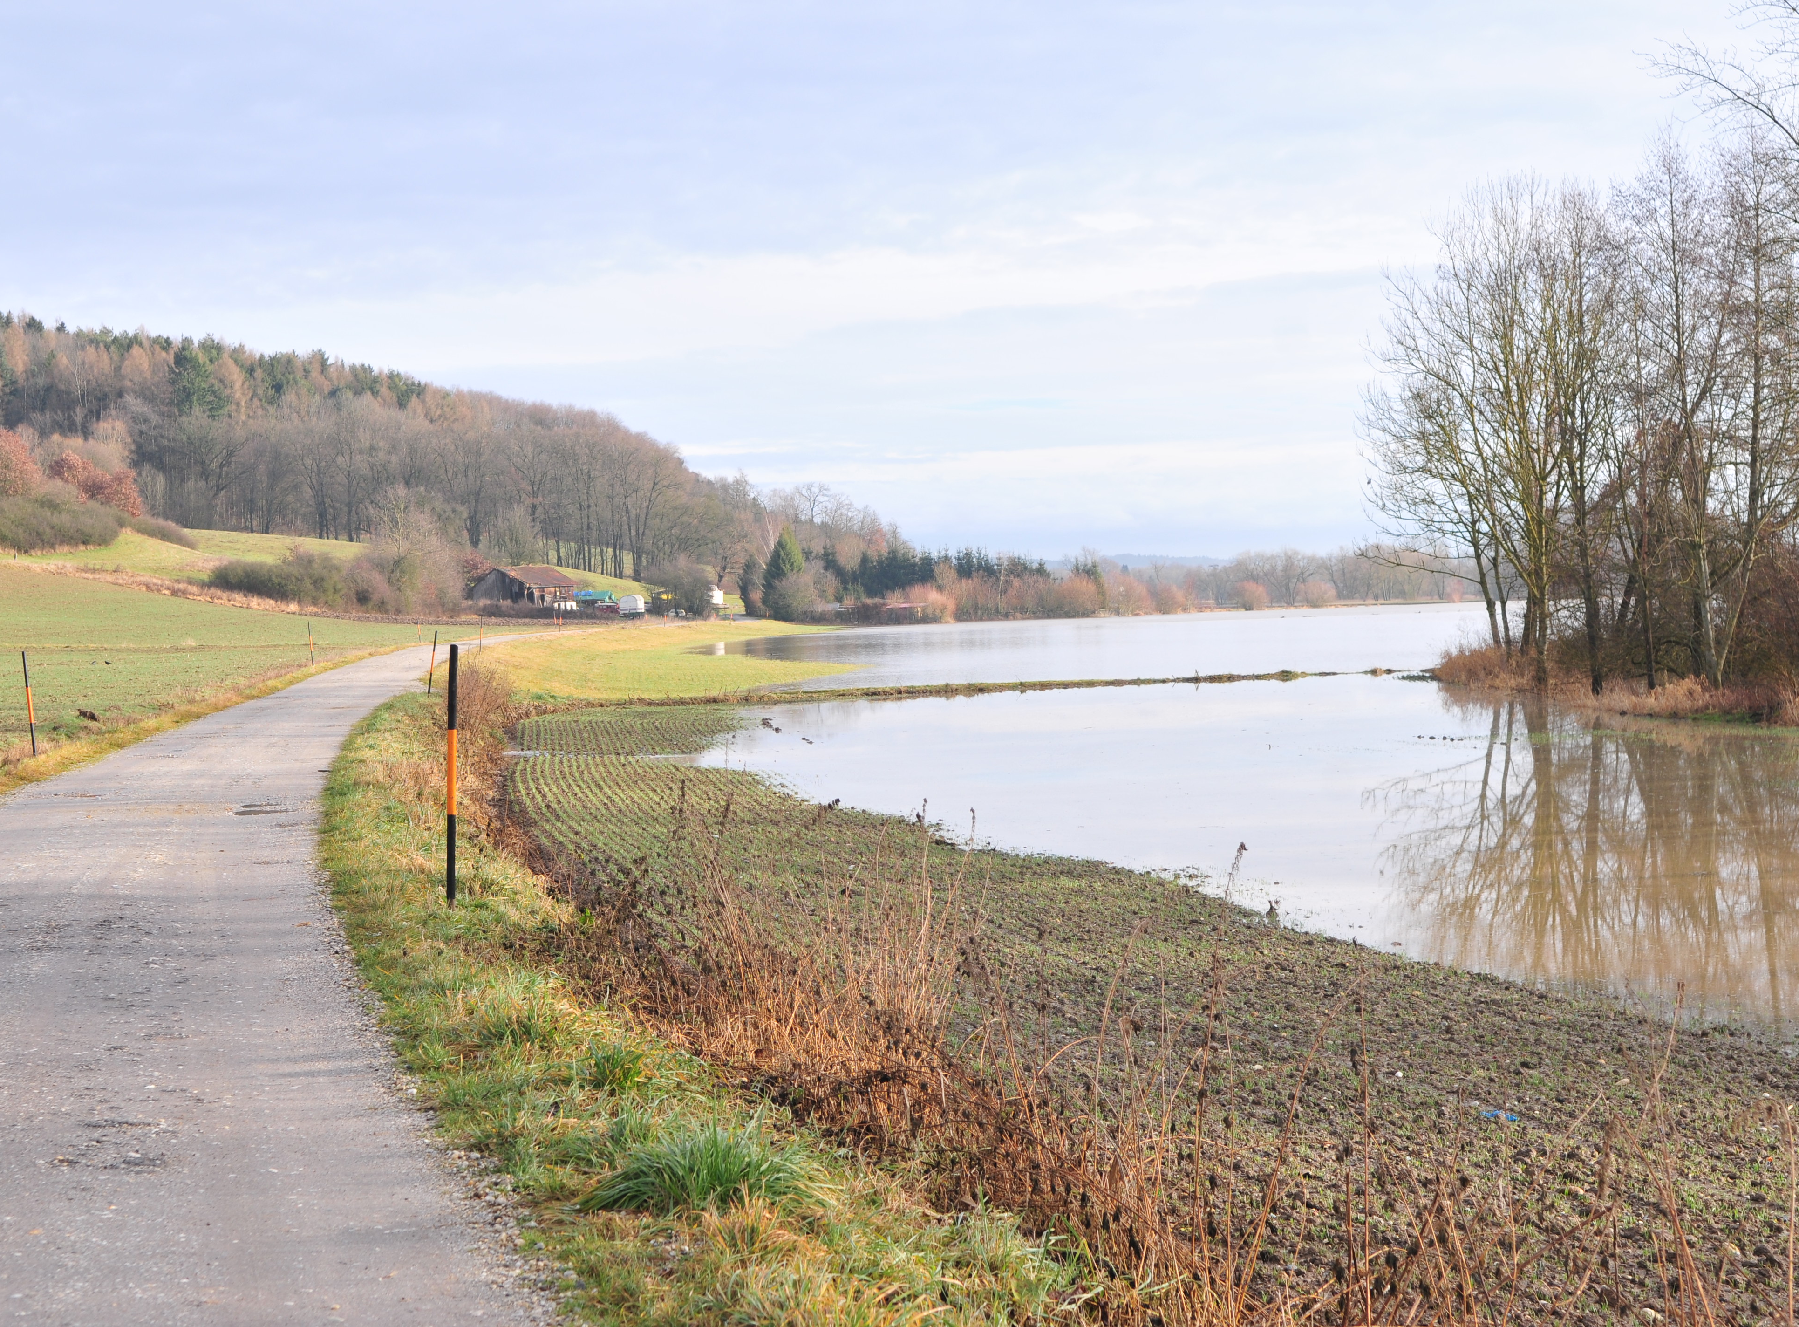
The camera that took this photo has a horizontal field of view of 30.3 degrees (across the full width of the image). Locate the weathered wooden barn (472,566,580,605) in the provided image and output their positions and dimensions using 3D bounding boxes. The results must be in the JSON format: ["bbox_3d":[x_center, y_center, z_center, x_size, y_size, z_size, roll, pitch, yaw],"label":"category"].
[{"bbox_3d":[-37.880,-7.491,336.000,6.800,4.600,9.300,1,1,30],"label":"weathered wooden barn"}]

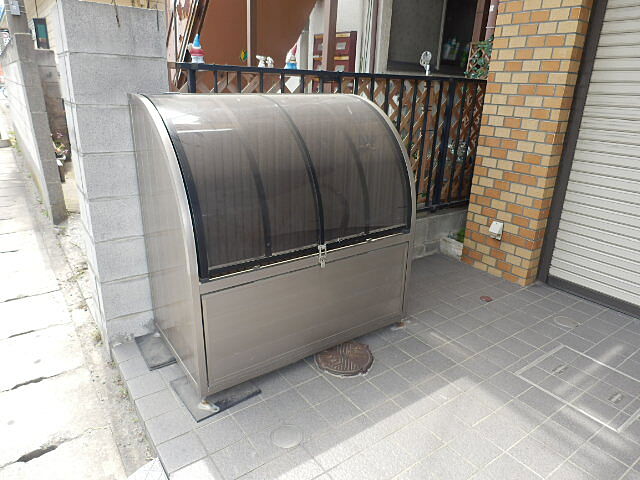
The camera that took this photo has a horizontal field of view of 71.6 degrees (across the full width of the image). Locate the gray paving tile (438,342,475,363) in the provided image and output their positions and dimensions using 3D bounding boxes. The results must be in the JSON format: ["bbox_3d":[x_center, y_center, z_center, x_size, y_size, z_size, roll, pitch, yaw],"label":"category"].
[{"bbox_3d":[0.685,0.570,2.239,0.147,0.012,0.147,-12,24,-34],"label":"gray paving tile"}]

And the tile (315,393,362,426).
[{"bbox_3d":[0.075,0.707,1.837,0.145,0.015,0.145,-13,24,-33],"label":"tile"}]

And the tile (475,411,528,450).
[{"bbox_3d":[0.704,0.751,1.735,0.147,0.012,0.147,-12,24,-34],"label":"tile"}]

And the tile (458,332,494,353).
[{"bbox_3d":[0.809,0.543,2.331,0.145,0.015,0.145,-13,24,-33],"label":"tile"}]

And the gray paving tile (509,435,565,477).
[{"bbox_3d":[0.789,0.793,1.623,0.147,0.020,0.147,-12,23,-33],"label":"gray paving tile"}]

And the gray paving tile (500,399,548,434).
[{"bbox_3d":[0.825,0.724,1.821,0.147,0.020,0.147,-12,23,-33],"label":"gray paving tile"}]

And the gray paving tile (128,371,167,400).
[{"bbox_3d":[-0.765,0.647,1.964,0.136,0.015,0.145,-13,24,-33],"label":"gray paving tile"}]

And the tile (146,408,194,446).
[{"bbox_3d":[-0.591,0.732,1.735,0.136,0.015,0.145,-13,24,-33],"label":"tile"}]

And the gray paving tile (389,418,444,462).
[{"bbox_3d":[0.370,0.764,1.689,0.147,0.020,0.147,-12,23,-33],"label":"gray paving tile"}]

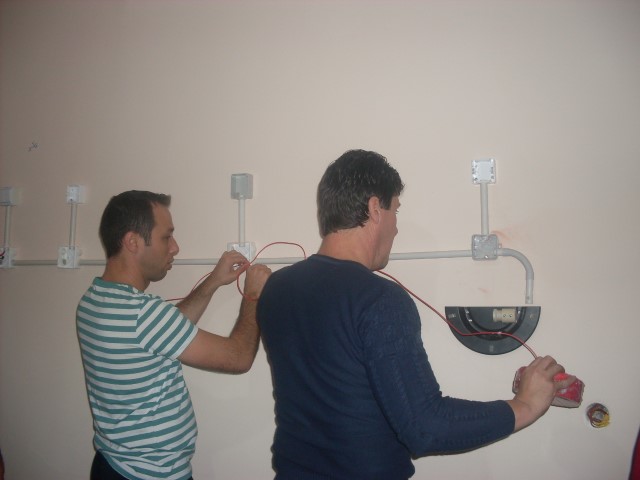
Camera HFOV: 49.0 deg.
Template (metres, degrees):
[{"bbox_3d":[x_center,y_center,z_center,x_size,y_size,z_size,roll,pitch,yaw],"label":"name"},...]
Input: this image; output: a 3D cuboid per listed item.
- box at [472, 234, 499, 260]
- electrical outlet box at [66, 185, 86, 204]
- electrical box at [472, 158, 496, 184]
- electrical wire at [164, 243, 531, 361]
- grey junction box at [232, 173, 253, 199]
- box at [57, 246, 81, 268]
[{"bbox_3d":[0.525,0.024,2.230,0.079,0.079,0.041,-2,-6,18],"label":"box"},{"bbox_3d":[-0.943,-0.176,2.722,0.063,0.071,0.036,-2,-6,18],"label":"electrical outlet box"},{"bbox_3d":[0.528,-0.219,2.255,0.073,0.076,0.034,-2,-6,18],"label":"electrical box"},{"bbox_3d":[0.006,0.141,1.797,1.051,0.278,0.263,-2,-6,18],"label":"electrical wire"},{"bbox_3d":[-0.280,-0.194,2.504,0.064,0.084,0.049,-2,-6,18],"label":"grey junction box"},{"bbox_3d":[-0.965,0.068,2.707,0.074,0.080,0.036,-2,-6,18],"label":"box"}]

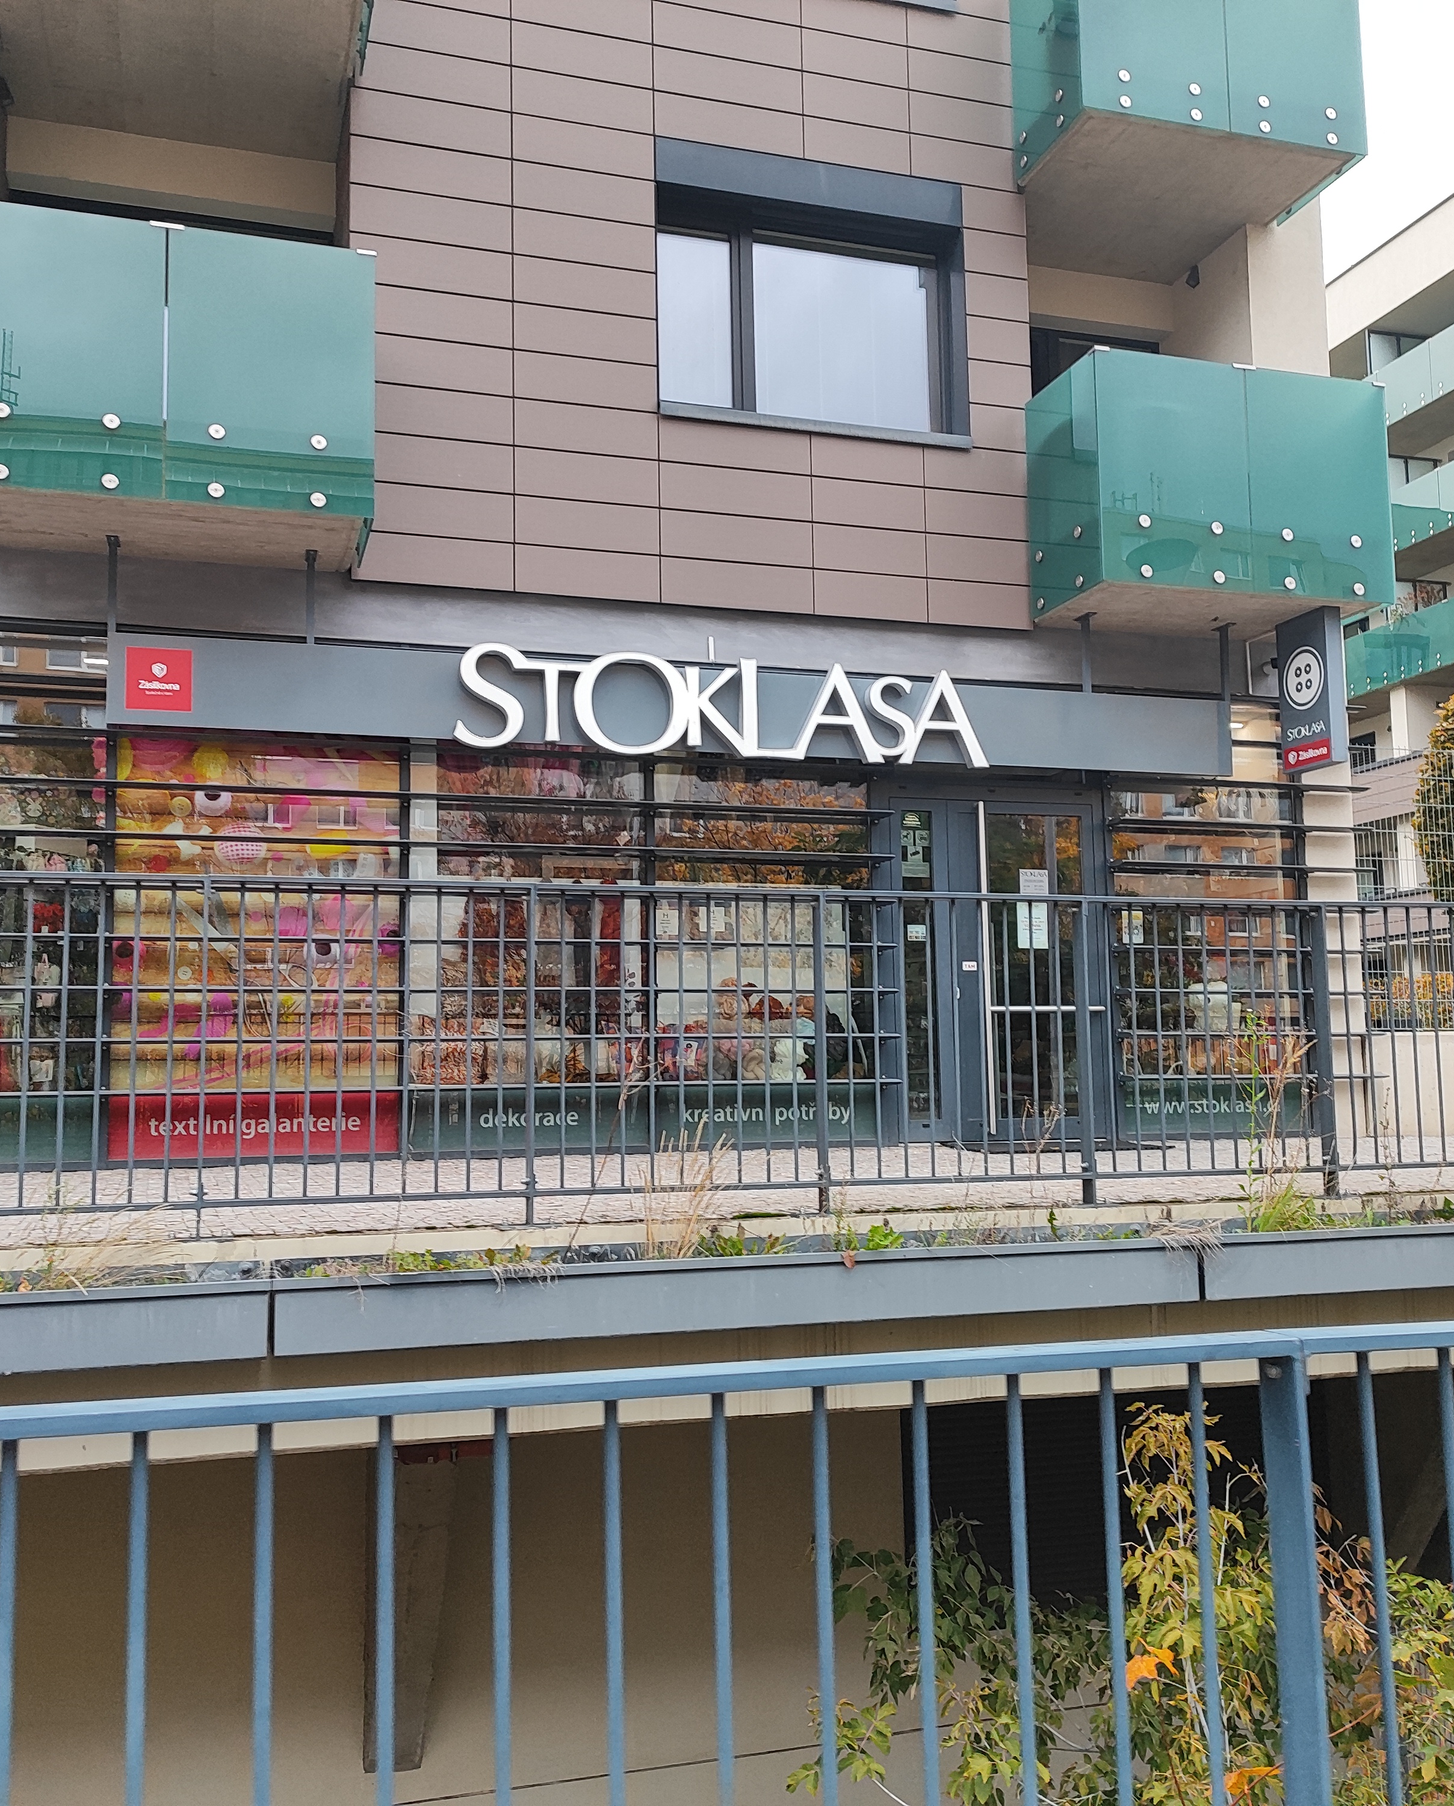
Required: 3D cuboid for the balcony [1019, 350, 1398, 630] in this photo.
[{"bbox_3d":[3.147,-2.611,10.918,2.122,1.454,0.906,1,-6,-18],"label":"balcony"}]

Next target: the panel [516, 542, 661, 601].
[{"bbox_3d":[-0.834,-1.982,10.042,0.889,0.286,0.025,1,-6,-18],"label":"panel"}]

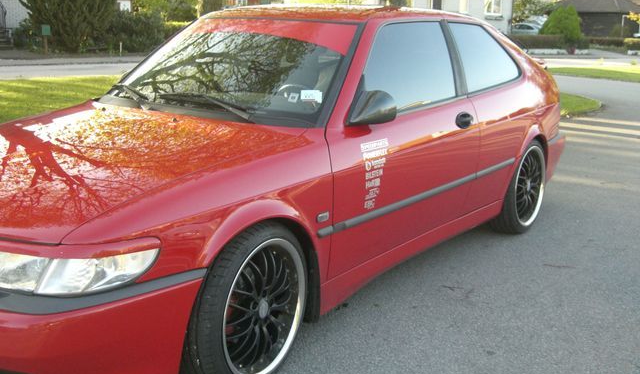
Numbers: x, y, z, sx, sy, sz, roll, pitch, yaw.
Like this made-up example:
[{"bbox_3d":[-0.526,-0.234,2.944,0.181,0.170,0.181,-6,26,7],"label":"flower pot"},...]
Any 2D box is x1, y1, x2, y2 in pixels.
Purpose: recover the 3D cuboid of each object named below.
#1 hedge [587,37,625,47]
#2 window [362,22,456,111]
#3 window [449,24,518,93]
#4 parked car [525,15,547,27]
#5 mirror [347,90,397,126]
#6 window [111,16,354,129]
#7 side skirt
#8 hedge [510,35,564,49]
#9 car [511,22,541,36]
[{"bbox_3d":[19.098,-9.700,47.000,2.800,0.600,0.700,0,12,0],"label":"hedge"},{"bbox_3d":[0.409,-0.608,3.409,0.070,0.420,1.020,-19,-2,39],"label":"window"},{"bbox_3d":[0.994,-0.780,4.189,0.070,0.420,0.840,-19,-2,36],"label":"window"},{"bbox_3d":[17.807,-13.021,57.000,1.800,1.550,4.400,-7,14,-29],"label":"parked car"},{"bbox_3d":[0.208,-0.321,2.833,0.190,0.145,0.125,9,15,36],"label":"mirror"},{"bbox_3d":[-0.406,-0.623,3.431,1.400,0.130,0.680,9,54,36],"label":"window"},{"bbox_3d":[0.526,0.289,3.505,0.090,0.130,1.800,9,15,36],"label":"side skirt"},{"bbox_3d":[13.528,-8.946,43.500,3.800,0.830,0.800,0,12,0],"label":"hedge"},{"bbox_3d":[15.579,-11.361,52.000,1.770,1.450,4.300,-7,14,-29],"label":"car"}]

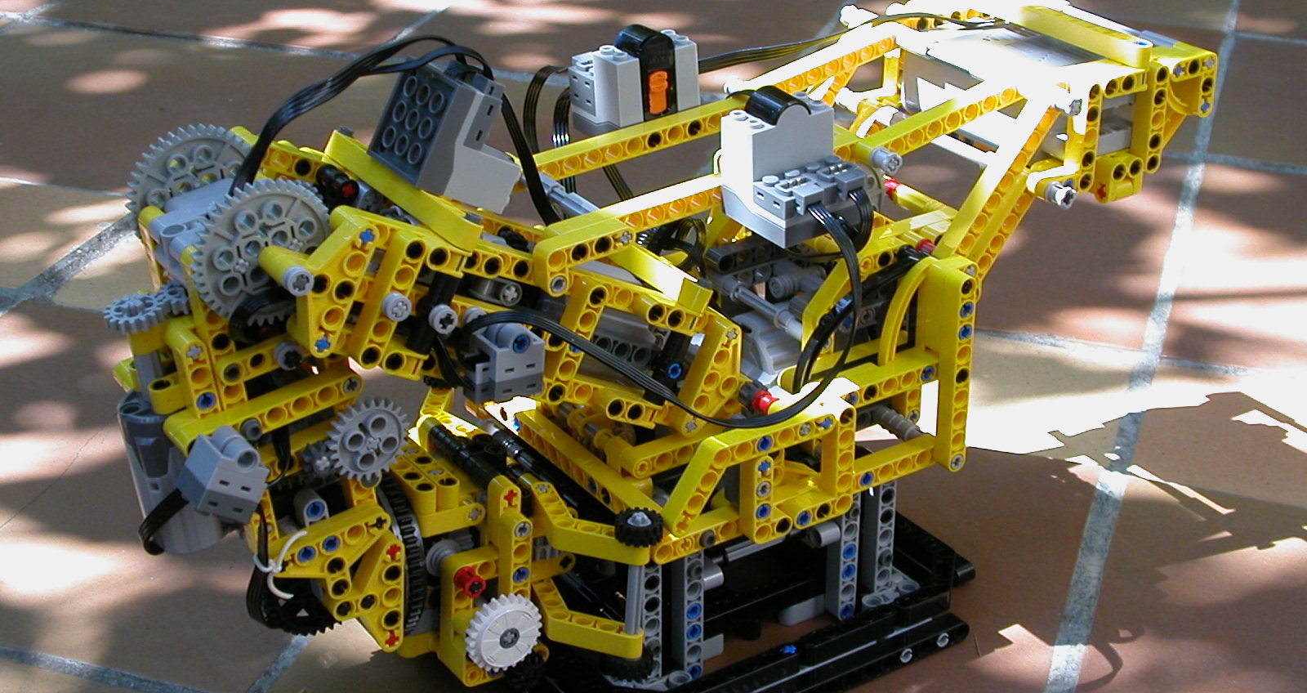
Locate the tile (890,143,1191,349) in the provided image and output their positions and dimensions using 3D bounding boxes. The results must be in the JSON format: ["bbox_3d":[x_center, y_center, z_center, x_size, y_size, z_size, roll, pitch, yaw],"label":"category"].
[{"bbox_3d":[0.140,-0.062,1.041,0.240,0.012,0.240,9,28,16],"label":"tile"}]

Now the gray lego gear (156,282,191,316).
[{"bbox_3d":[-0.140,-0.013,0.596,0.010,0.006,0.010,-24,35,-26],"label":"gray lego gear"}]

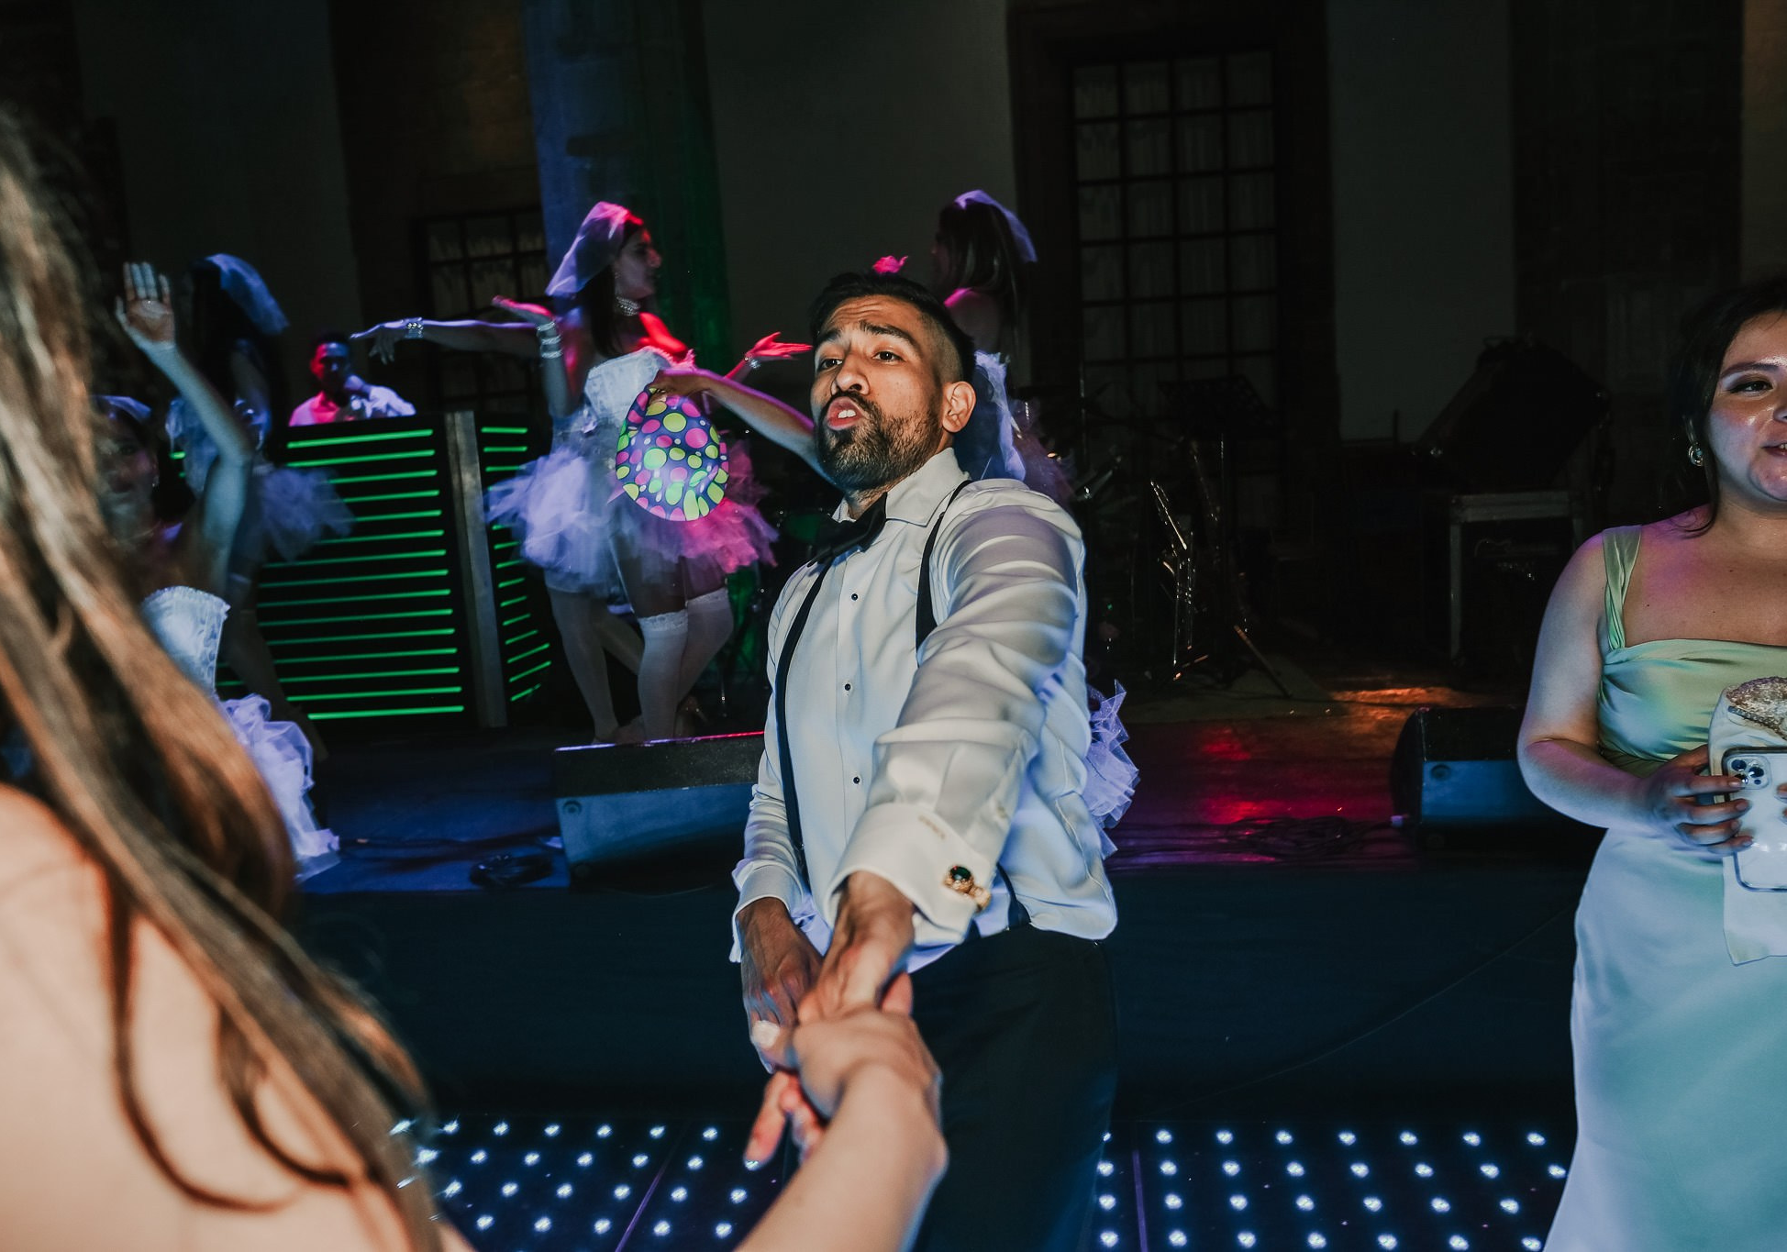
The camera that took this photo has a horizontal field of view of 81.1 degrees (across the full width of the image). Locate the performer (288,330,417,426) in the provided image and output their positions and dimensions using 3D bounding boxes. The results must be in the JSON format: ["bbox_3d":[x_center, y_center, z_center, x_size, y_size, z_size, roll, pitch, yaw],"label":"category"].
[{"bbox_3d":[-2.289,-0.458,4.457,0.550,1.660,0.420,-7,9,-17],"label":"performer"}]

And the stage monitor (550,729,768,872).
[{"bbox_3d":[-0.447,0.370,2.505,0.580,0.310,0.420,-4,8,-2],"label":"stage monitor"}]

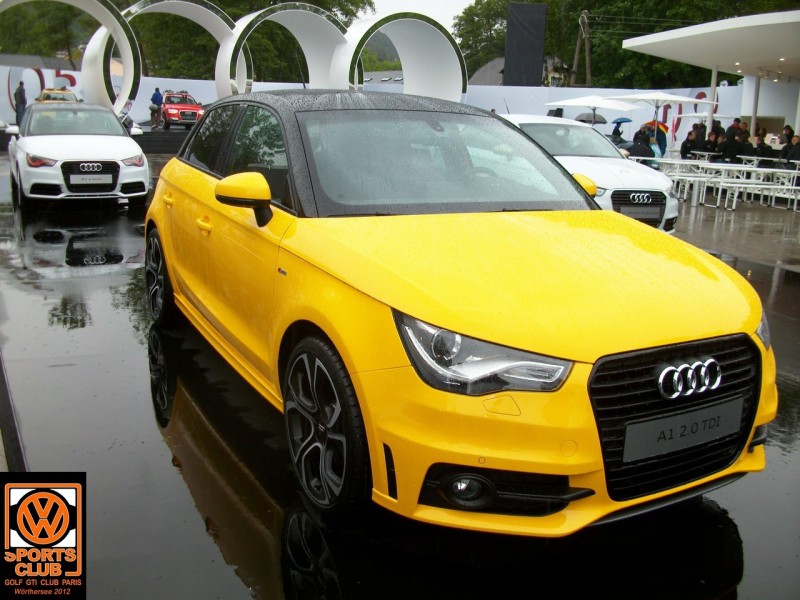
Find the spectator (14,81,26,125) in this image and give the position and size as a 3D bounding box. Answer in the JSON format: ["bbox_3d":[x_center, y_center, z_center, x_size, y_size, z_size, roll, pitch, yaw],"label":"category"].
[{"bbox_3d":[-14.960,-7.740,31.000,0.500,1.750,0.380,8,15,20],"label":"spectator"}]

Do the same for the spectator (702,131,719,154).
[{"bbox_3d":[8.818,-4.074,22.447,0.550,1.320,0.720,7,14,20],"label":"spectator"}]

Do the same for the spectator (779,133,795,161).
[{"bbox_3d":[10.382,-3.755,21.000,0.500,1.450,0.450,9,15,24],"label":"spectator"}]

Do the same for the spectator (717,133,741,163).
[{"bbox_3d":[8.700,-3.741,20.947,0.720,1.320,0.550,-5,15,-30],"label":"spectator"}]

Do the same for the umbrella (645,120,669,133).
[{"bbox_3d":[6.841,-4.501,21.000,0.980,0.620,0.980,18,12,-4],"label":"umbrella"}]

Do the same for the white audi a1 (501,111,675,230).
[{"bbox_3d":[1.869,-1.664,10.200,1.800,1.420,3.950,-3,14,-22],"label":"white audi a1"}]

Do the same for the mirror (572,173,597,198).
[{"bbox_3d":[0.901,-0.528,3.880,0.210,0.180,0.150,-5,16,-29],"label":"mirror"}]

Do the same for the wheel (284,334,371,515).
[{"bbox_3d":[-0.183,0.411,2.598,0.220,0.610,0.610,-5,16,-29],"label":"wheel"}]

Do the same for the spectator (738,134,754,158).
[{"bbox_3d":[9.018,-3.663,20.647,0.550,1.320,0.720,11,16,36],"label":"spectator"}]

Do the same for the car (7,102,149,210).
[{"bbox_3d":[-4.985,-2.306,12.051,1.800,1.420,3.950,-5,14,-27],"label":"car"}]

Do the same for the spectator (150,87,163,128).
[{"bbox_3d":[-10.597,-8.357,34.235,0.520,1.780,0.360,1,13,-6],"label":"spectator"}]

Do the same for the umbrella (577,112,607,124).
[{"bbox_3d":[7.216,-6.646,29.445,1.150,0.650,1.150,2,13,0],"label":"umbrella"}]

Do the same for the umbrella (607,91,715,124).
[{"bbox_3d":[6.718,-4.187,20.500,2.500,2.350,2.500,11,16,30],"label":"umbrella"}]

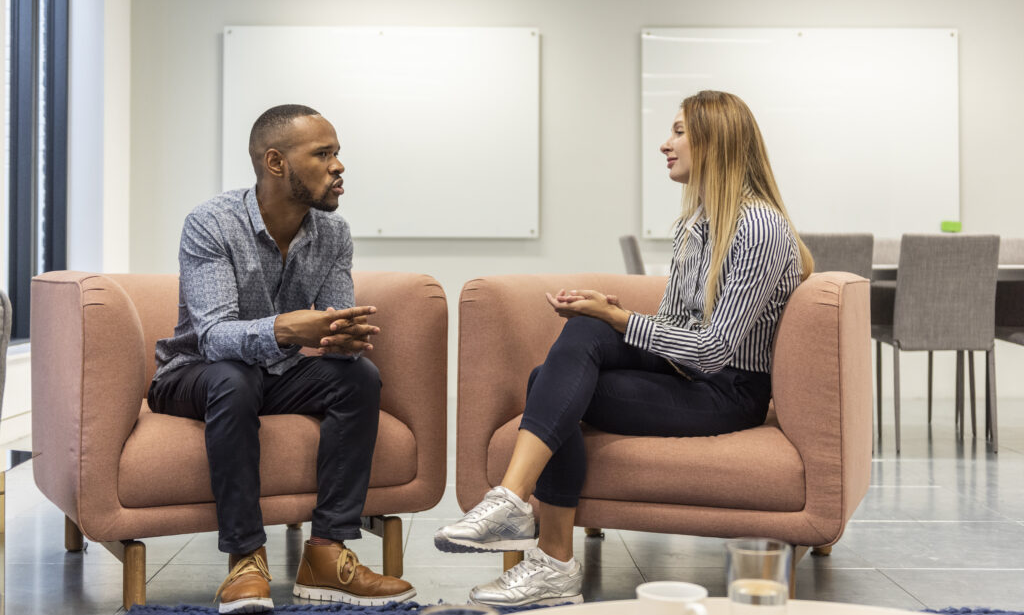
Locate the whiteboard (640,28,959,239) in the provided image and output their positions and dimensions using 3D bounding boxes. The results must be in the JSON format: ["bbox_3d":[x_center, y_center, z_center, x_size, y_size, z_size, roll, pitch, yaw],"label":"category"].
[{"bbox_3d":[1.639,-0.992,6.790,1.800,1.200,0.030,0,2,0],"label":"whiteboard"}]

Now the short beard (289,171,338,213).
[{"bbox_3d":[-0.441,-0.263,2.710,0.090,0.100,0.135,1,2,24],"label":"short beard"}]

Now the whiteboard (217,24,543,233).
[{"bbox_3d":[-0.745,-0.997,6.790,1.800,1.200,0.030,0,2,0],"label":"whiteboard"}]

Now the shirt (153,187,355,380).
[{"bbox_3d":[-0.630,-0.055,2.910,0.440,0.460,0.450,-1,2,-30],"label":"shirt"}]

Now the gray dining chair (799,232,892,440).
[{"bbox_3d":[1.250,0.147,5.020,0.420,0.880,0.540,0,2,0],"label":"gray dining chair"}]

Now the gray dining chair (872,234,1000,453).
[{"bbox_3d":[1.755,0.147,5.020,0.420,0.880,0.540,0,2,0],"label":"gray dining chair"}]

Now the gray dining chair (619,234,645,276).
[{"bbox_3d":[0.770,0.137,5.320,0.540,0.880,0.420,0,2,0],"label":"gray dining chair"}]

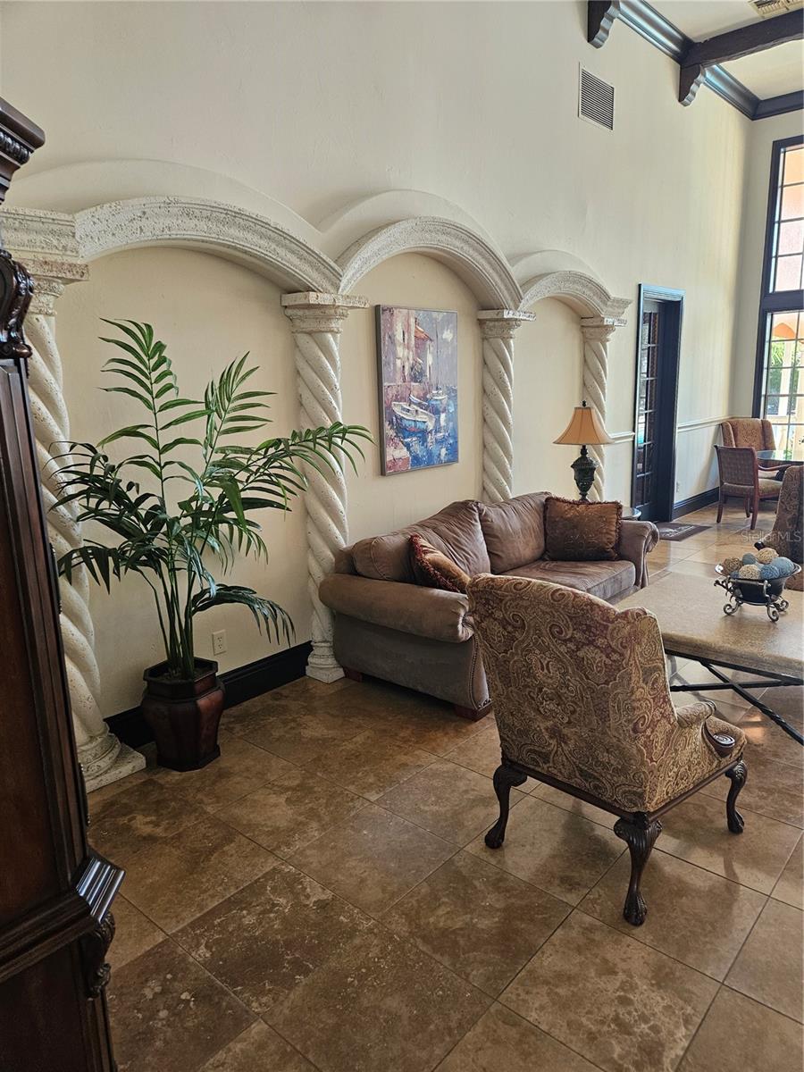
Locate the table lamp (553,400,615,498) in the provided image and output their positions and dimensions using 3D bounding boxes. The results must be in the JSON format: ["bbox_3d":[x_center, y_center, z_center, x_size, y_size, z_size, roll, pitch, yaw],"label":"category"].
[{"bbox_3d":[1.441,-0.619,5.631,0.470,0.870,0.470,9,16,41],"label":"table lamp"}]

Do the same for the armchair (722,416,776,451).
[{"bbox_3d":[4.430,-0.883,8.824,0.720,1.070,0.800,-4,13,-9],"label":"armchair"}]

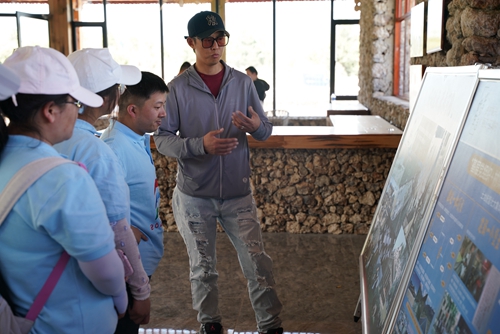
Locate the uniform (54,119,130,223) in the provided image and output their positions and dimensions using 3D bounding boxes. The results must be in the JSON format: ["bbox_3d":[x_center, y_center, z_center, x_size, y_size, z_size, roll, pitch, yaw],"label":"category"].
[{"bbox_3d":[-0.569,0.136,2.380,0.280,0.620,0.460,-8,12,-39],"label":"uniform"}]

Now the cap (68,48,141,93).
[{"bbox_3d":[-0.497,-0.315,2.310,0.180,0.145,0.270,16,24,41],"label":"cap"}]

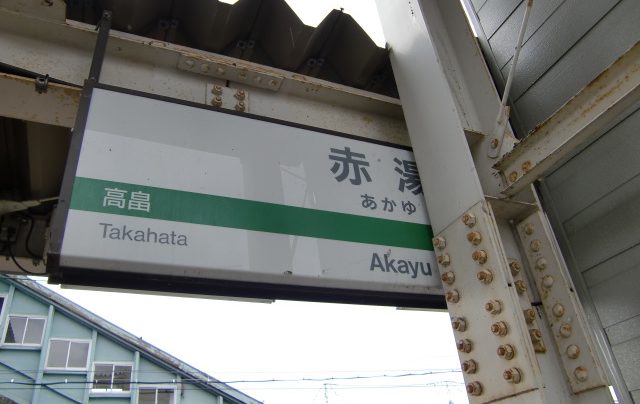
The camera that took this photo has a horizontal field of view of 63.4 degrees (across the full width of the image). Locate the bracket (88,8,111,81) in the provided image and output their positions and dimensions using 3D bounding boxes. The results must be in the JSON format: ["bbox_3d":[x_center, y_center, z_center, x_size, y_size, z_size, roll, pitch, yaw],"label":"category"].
[{"bbox_3d":[-0.746,-0.528,1.764,0.031,0.350,0.030,8,-34,-22],"label":"bracket"}]

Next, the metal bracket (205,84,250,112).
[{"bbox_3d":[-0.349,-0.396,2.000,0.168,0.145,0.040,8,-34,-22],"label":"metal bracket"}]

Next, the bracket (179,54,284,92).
[{"bbox_3d":[-0.343,-0.499,2.021,0.410,0.025,0.073,8,-34,-22],"label":"bracket"}]

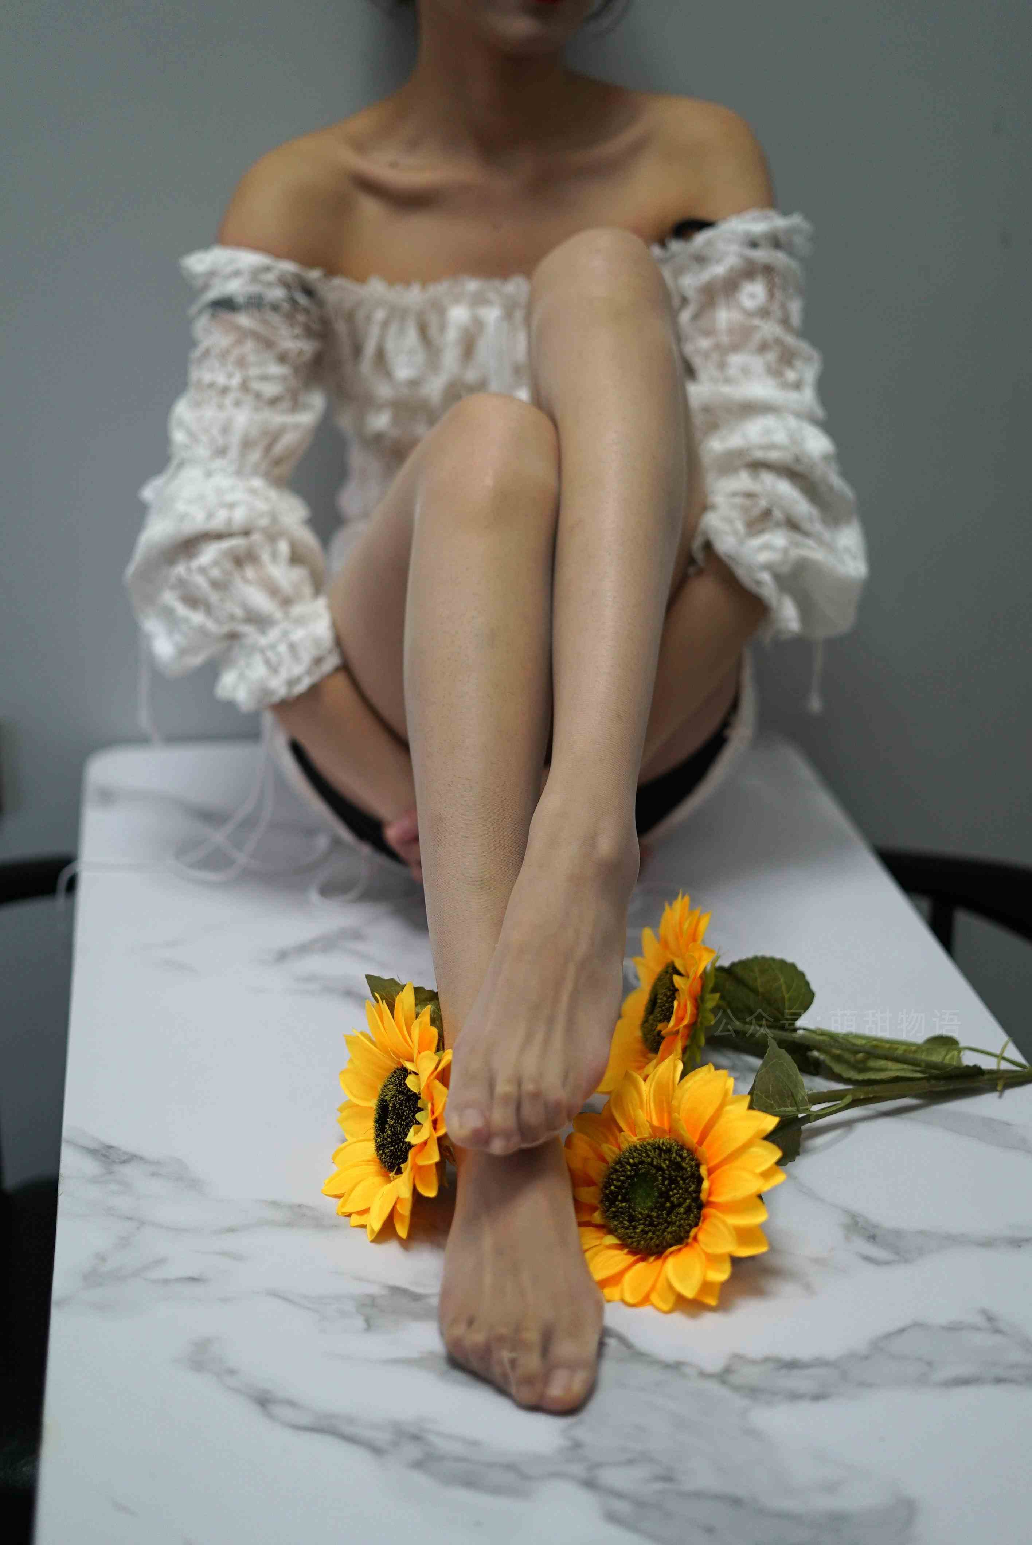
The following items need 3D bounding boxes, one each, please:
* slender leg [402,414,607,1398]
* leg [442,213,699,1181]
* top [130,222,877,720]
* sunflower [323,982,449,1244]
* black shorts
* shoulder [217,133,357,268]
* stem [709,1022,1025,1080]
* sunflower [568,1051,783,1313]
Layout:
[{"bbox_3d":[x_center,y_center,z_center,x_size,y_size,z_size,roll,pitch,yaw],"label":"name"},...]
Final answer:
[{"bbox_3d":[-0.003,0.034,1.187,0.120,0.420,0.450,-2,23,-9],"label":"slender leg"},{"bbox_3d":[0.043,-0.085,1.271,0.135,0.425,0.460,4,23,4],"label":"leg"},{"bbox_3d":[-0.015,-0.232,1.550,0.530,0.360,0.270,1,23,-3],"label":"top"},{"bbox_3d":[-0.063,0.188,1.188,0.055,0.140,0.140,4,17,-41],"label":"sunflower"},{"bbox_3d":[-0.004,-0.040,1.662,0.350,0.180,0.250,1,23,-3],"label":"black shorts"},{"bbox_3d":[-0.165,-0.404,1.506,0.095,0.095,0.100,1,23,-3],"label":"shoulder"},{"bbox_3d":[0.225,0.176,1.350,0.215,0.025,0.025,7,22,-10],"label":"stem"},{"bbox_3d":[0.083,0.213,1.158,0.140,0.140,0.055,16,5,29],"label":"sunflower"}]

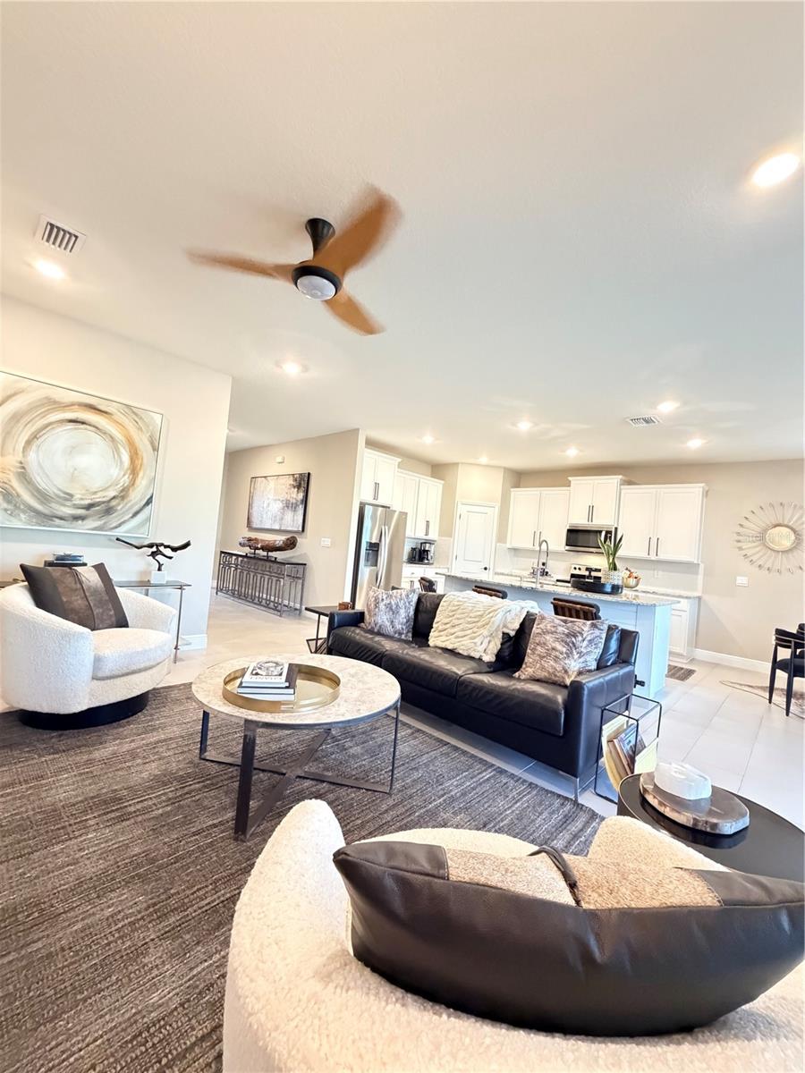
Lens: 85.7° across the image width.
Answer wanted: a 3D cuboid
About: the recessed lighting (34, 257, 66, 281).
[{"bbox_3d":[-2.303,-1.734,2.823,0.170,0.030,0.170,4,-1,42],"label":"recessed lighting"}]

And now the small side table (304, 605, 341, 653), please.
[{"bbox_3d":[-0.595,1.014,4.220,0.520,0.570,0.520,4,-1,42],"label":"small side table"}]

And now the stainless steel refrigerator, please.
[{"bbox_3d":[-0.564,0.453,6.761,0.830,1.765,0.910,4,-1,43],"label":"stainless steel refrigerator"}]

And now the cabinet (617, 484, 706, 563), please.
[{"bbox_3d":[3.937,-0.201,6.654,1.100,1.130,0.350,4,-1,42],"label":"cabinet"}]

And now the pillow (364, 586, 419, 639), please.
[{"bbox_3d":[-0.090,0.659,3.825,0.480,0.460,0.160,5,-1,20],"label":"pillow"}]

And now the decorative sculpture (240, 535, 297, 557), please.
[{"bbox_3d":[-2.374,0.168,7.485,1.820,0.415,0.290,4,-1,43],"label":"decorative sculpture"}]

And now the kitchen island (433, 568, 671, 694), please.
[{"bbox_3d":[1.737,1.056,5.334,2.650,0.914,1.020,4,-1,43],"label":"kitchen island"}]

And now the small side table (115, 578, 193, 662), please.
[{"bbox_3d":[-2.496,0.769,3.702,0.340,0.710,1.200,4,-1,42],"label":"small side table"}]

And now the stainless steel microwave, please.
[{"bbox_3d":[3.280,0.056,7.496,0.760,0.445,0.430,4,-1,43],"label":"stainless steel microwave"}]

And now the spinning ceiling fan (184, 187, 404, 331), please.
[{"bbox_3d":[-0.375,-1.406,2.201,1.220,0.350,1.220,4,-1,42],"label":"spinning ceiling fan"}]

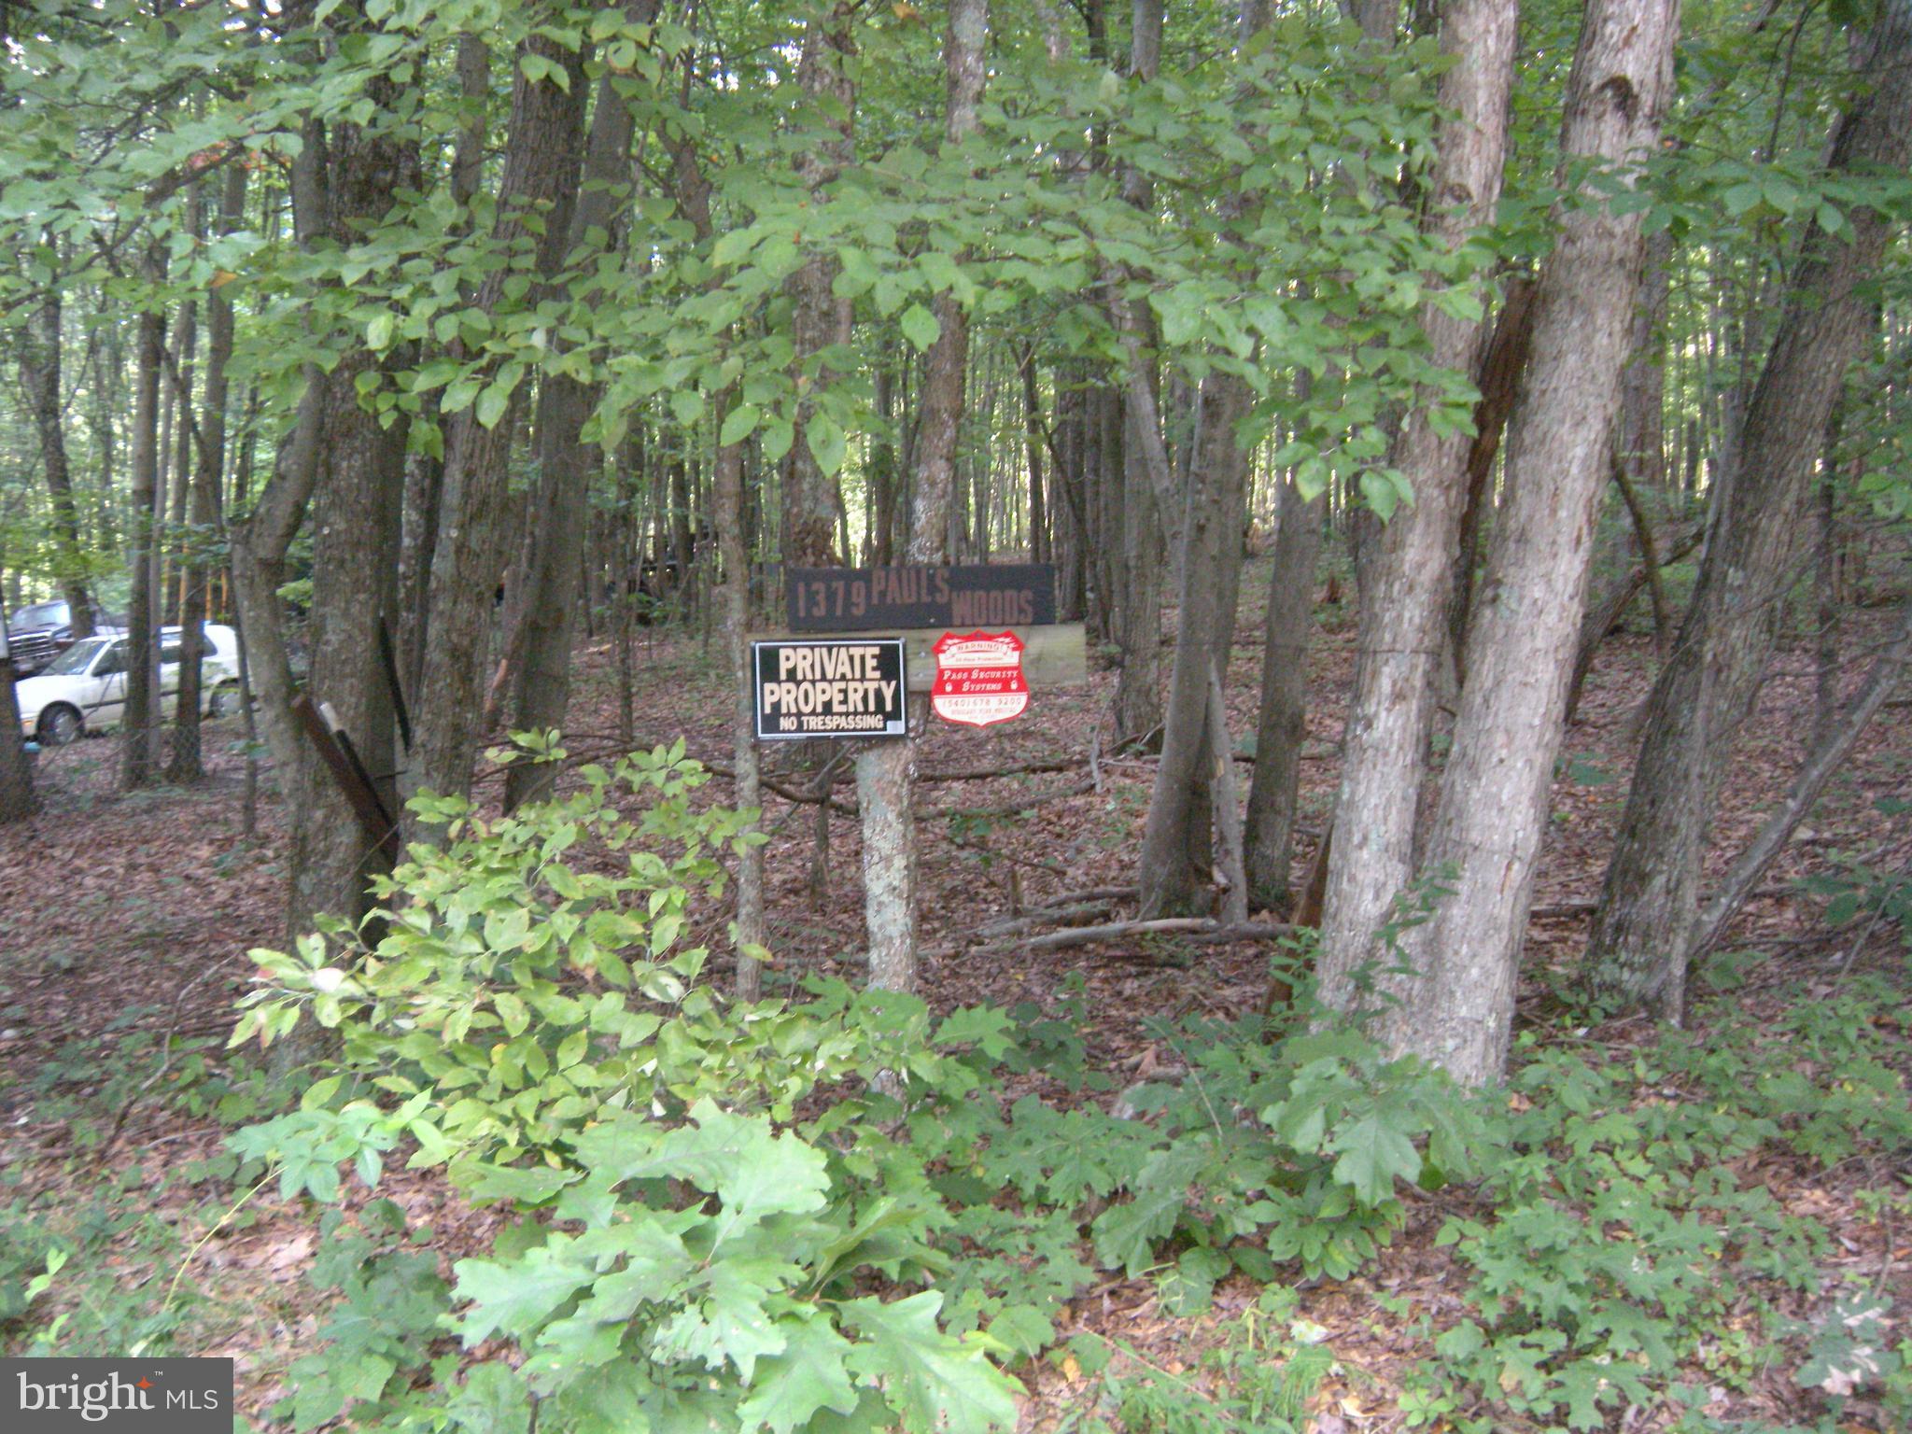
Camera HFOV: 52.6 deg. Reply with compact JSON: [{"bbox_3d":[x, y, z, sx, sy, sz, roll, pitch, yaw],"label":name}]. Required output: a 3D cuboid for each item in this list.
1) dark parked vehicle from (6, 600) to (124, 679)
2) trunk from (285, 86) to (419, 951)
[{"bbox_3d":[-17.700,-1.400,39.000,1.950,1.900,5.300,0,1,-7],"label":"dark parked vehicle"},{"bbox_3d":[-1.532,-0.479,4.900,0.330,2.300,0.310,0,1,-12],"label":"trunk"}]

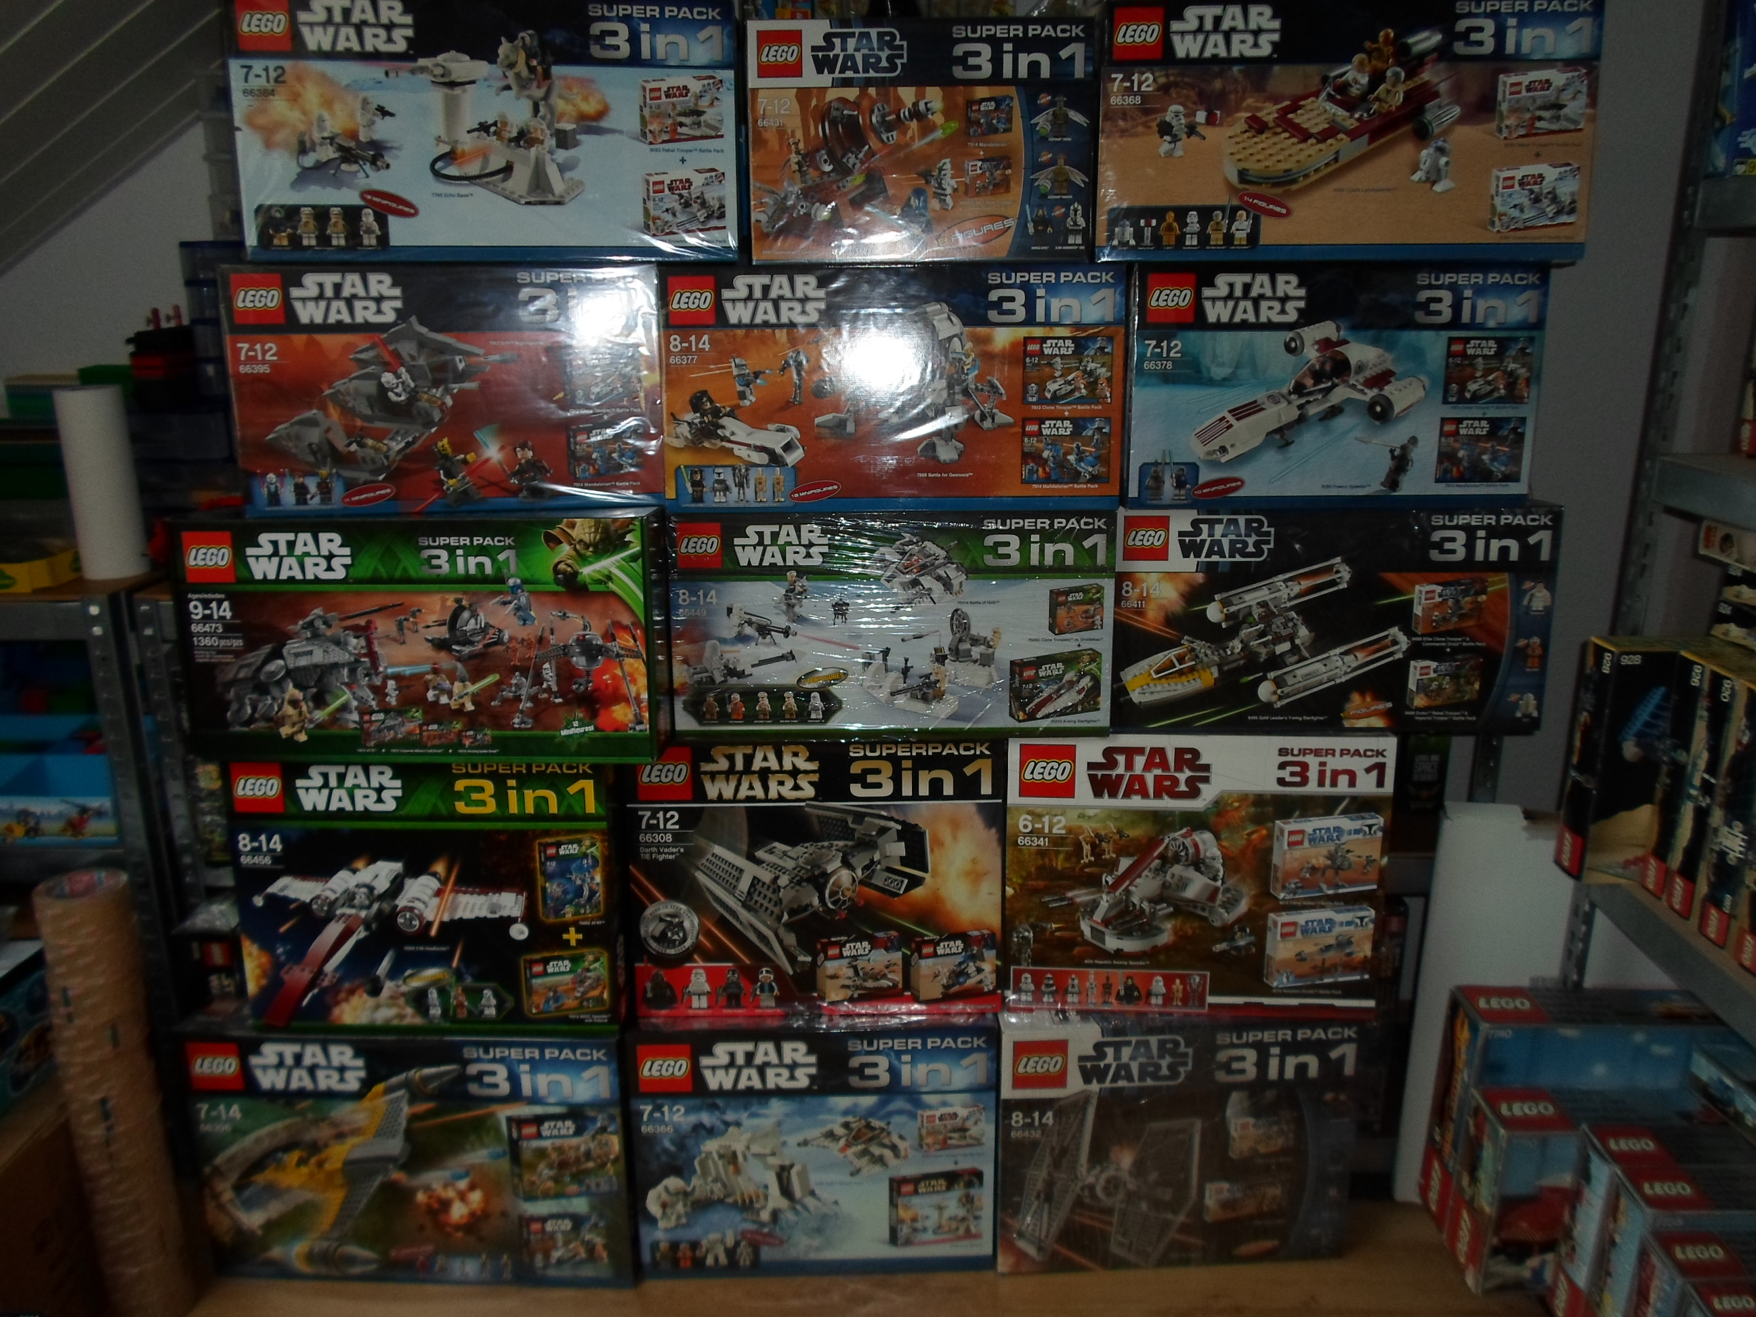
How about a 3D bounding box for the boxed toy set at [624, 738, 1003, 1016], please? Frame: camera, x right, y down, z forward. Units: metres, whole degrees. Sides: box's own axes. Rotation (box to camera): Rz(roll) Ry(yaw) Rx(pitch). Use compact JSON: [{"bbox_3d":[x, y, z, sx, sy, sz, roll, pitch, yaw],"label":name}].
[{"bbox_3d":[-0.079,0.277,1.674,0.479,0.374,0.090,-1,11,0],"label":"boxed toy set"}]

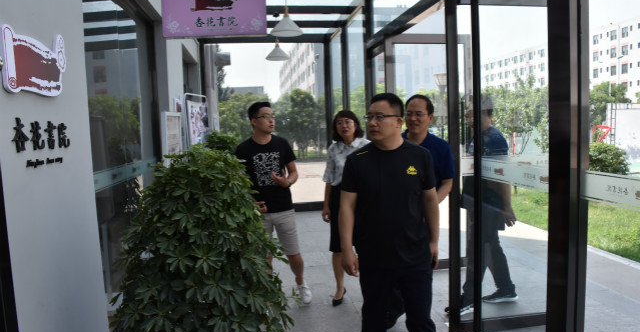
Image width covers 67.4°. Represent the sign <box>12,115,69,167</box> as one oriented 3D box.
[{"bbox_3d":[-1.470,-0.127,2.547,0.025,0.250,0.709,-3,5,-8],"label":"sign"}]

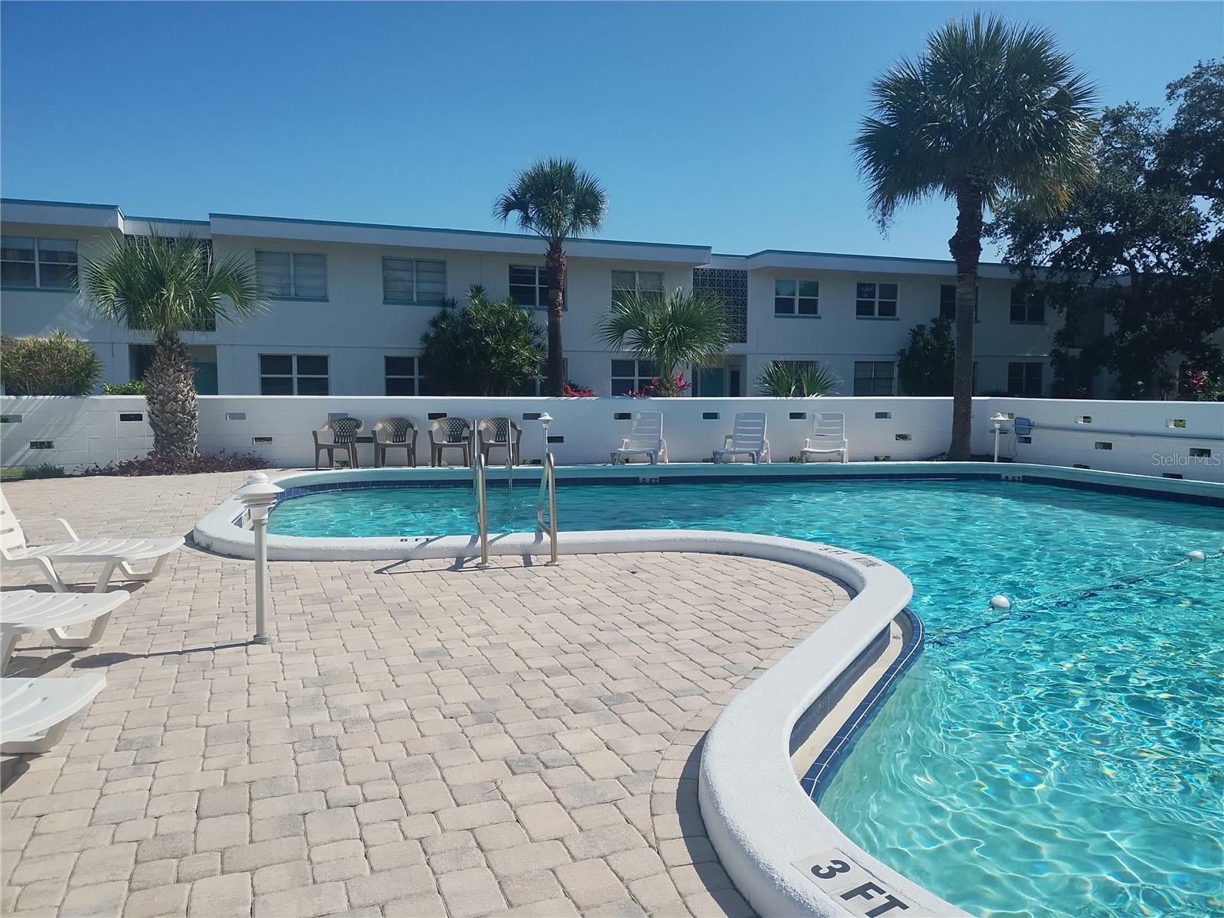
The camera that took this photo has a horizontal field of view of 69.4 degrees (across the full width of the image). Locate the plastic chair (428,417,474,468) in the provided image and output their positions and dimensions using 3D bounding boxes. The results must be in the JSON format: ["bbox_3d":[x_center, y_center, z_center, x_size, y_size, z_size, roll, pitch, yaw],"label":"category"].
[{"bbox_3d":[-2.570,-0.238,14.307,0.680,0.830,0.620,0,5,-3],"label":"plastic chair"}]

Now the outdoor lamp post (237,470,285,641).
[{"bbox_3d":[-1.831,0.513,4.583,0.245,0.885,0.245,0,5,0],"label":"outdoor lamp post"}]

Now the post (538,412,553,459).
[{"bbox_3d":[-1.090,-0.282,14.474,0.250,0.890,0.250,0,5,0],"label":"post"}]

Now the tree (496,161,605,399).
[{"bbox_3d":[-1.400,-3.594,20.378,2.600,6.550,2.600,0,5,0],"label":"tree"}]

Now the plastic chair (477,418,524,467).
[{"bbox_3d":[-1.810,-0.244,14.376,0.680,0.830,0.620,0,5,-4],"label":"plastic chair"}]

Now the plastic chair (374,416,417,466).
[{"bbox_3d":[-3.500,-0.252,14.430,0.680,0.830,0.630,-1,5,-9],"label":"plastic chair"}]

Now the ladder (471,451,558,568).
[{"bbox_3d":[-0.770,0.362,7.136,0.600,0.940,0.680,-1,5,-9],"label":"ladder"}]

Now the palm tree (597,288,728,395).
[{"bbox_3d":[0.907,-1.525,15.828,2.350,3.130,2.300,0,5,0],"label":"palm tree"}]

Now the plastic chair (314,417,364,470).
[{"bbox_3d":[-4.360,-0.236,14.277,0.680,0.830,0.620,0,5,5],"label":"plastic chair"}]

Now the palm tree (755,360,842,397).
[{"bbox_3d":[3.393,-0.889,16.082,1.600,1.820,1.500,0,5,0],"label":"palm tree"}]

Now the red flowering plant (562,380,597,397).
[{"bbox_3d":[-0.689,-0.766,16.996,0.850,1.420,0.800,0,5,0],"label":"red flowering plant"}]

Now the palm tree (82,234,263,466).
[{"bbox_3d":[-6.717,-1.604,13.513,2.600,3.680,2.500,-2,5,-26],"label":"palm tree"}]

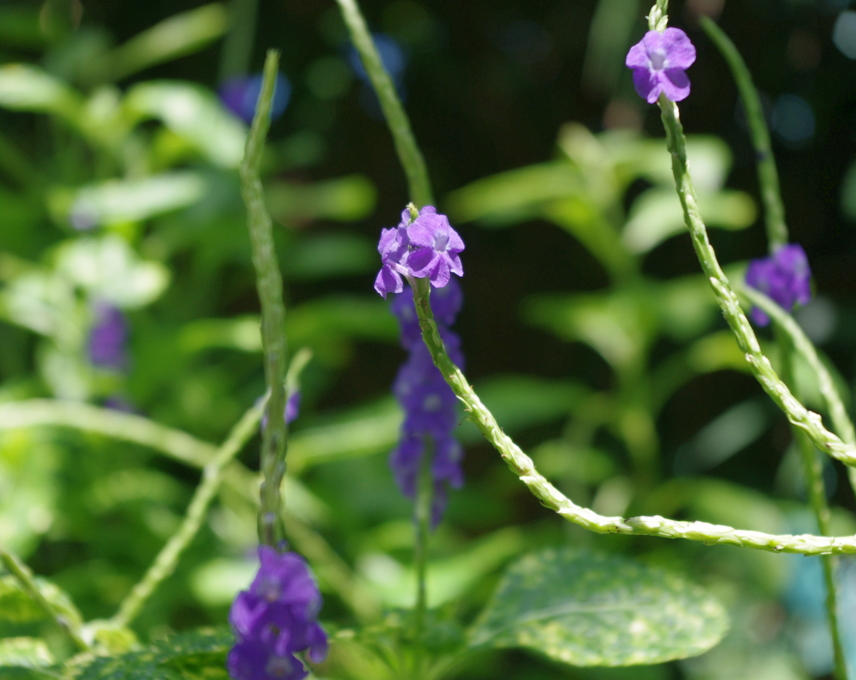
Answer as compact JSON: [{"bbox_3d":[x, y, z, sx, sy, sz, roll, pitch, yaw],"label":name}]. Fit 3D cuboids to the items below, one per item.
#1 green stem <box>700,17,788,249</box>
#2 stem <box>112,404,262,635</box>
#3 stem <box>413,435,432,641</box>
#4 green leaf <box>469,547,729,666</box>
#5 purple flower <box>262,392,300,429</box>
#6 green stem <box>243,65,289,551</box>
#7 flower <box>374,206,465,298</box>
[{"bbox_3d":[0.073,-0.047,0.517,0.009,0.054,0.007,-19,5,0],"label":"green stem"},{"bbox_3d":[-0.055,0.040,0.532,0.006,0.061,0.006,33,-5,0],"label":"stem"},{"bbox_3d":[-0.001,0.045,0.530,0.004,0.047,0.004,0,0,0],"label":"stem"},{"bbox_3d":[0.039,0.061,0.530,0.060,0.010,0.038,-4,41,-6],"label":"green leaf"},{"bbox_3d":[-0.033,0.016,0.530,0.009,0.009,0.009,-1,12,-6],"label":"purple flower"},{"bbox_3d":[-0.029,-0.007,0.417,0.009,0.089,0.009,0,3,0],"label":"green stem"},{"bbox_3d":[-0.002,-0.017,0.450,0.018,0.018,0.016,-2,12,-11],"label":"flower"}]

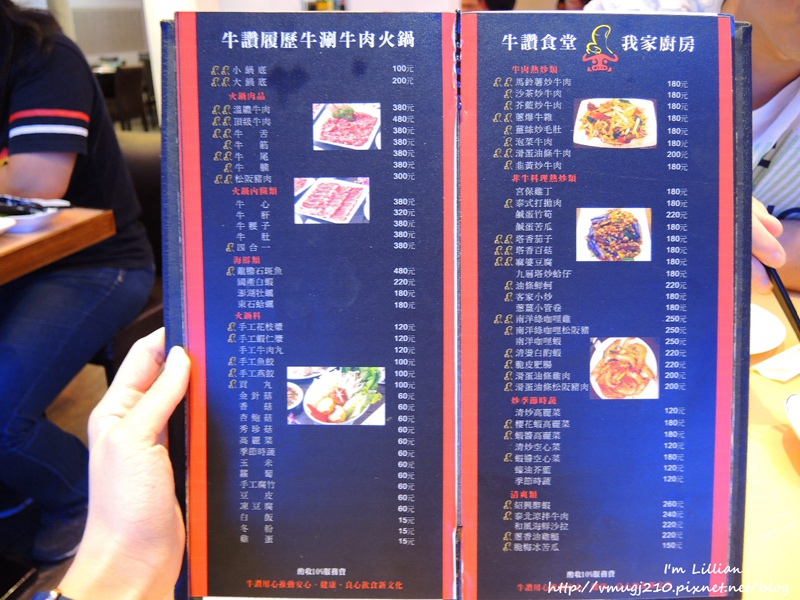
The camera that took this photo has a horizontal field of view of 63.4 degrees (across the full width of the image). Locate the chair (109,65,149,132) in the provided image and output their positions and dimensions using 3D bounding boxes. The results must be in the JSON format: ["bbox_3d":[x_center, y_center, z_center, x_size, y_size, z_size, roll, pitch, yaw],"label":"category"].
[{"bbox_3d":[-4.090,-2.936,9.477,0.580,0.910,0.460,8,22,20],"label":"chair"}]

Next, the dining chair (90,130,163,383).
[{"bbox_3d":[-0.885,-0.013,1.875,0.460,0.900,0.600,3,21,7],"label":"dining chair"}]

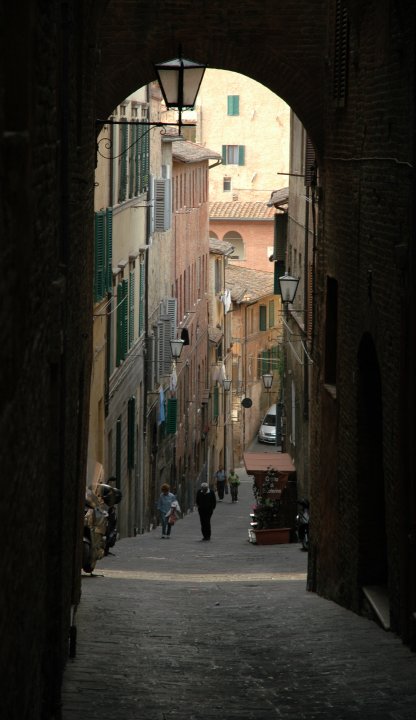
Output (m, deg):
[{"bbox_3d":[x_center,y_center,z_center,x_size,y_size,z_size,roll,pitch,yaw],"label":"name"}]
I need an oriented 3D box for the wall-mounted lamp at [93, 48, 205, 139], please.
[{"bbox_3d":[-0.646,-3.046,24.000,1.250,1.050,0.520,1,6,2],"label":"wall-mounted lamp"}]

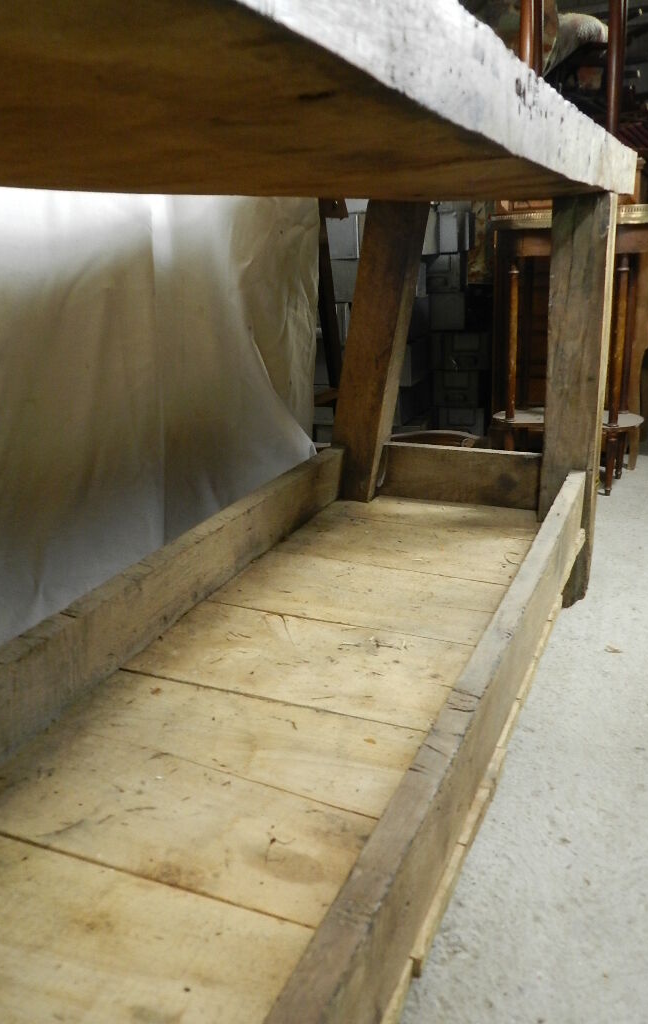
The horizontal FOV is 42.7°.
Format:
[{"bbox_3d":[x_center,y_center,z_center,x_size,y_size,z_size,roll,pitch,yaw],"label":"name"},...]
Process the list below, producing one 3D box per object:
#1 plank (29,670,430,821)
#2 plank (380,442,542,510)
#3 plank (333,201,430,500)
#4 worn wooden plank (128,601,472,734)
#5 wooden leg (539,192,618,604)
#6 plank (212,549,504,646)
[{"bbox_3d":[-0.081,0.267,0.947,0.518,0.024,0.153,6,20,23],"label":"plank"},{"bbox_3d":[0.277,-0.075,1.701,0.351,0.115,0.027,6,20,23],"label":"plank"},{"bbox_3d":[0.102,-0.260,1.708,0.095,0.713,0.097,16,24,19],"label":"plank"},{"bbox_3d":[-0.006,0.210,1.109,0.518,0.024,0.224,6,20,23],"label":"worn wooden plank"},{"bbox_3d":[0.472,-0.195,1.563,0.094,0.752,0.103,6,20,23],"label":"wooden leg"},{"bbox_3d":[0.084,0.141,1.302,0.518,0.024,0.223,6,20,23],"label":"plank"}]

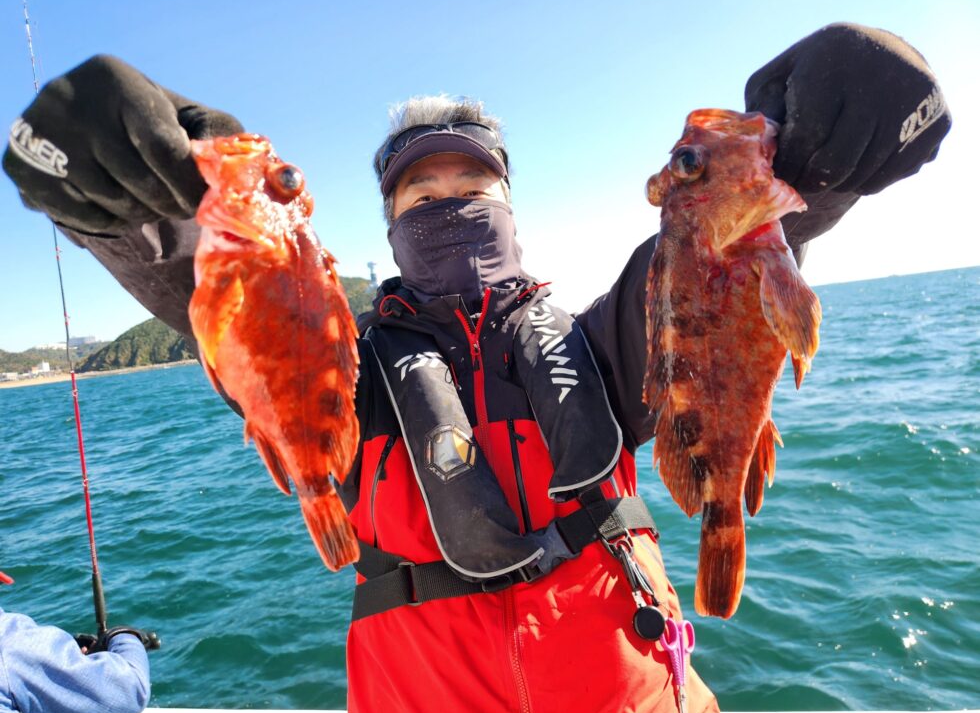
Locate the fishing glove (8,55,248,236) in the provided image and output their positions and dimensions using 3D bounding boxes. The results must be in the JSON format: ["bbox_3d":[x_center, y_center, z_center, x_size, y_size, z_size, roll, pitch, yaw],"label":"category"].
[{"bbox_3d":[-0.258,-0.146,0.460,0.130,0.104,0.130,-6,-5,14],"label":"fishing glove"}]

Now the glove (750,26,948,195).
[{"bbox_3d":[0.255,-0.173,0.470,0.115,0.102,0.130,-7,-5,-14],"label":"glove"}]

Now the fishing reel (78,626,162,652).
[{"bbox_3d":[-0.715,0.549,1.250,0.145,0.075,0.100,-6,3,3],"label":"fishing reel"}]

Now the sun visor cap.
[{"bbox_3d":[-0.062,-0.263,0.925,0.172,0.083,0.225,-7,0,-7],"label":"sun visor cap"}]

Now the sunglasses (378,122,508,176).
[{"bbox_3d":[-0.064,-0.287,0.930,0.160,0.050,0.150,-7,-9,-7],"label":"sunglasses"}]

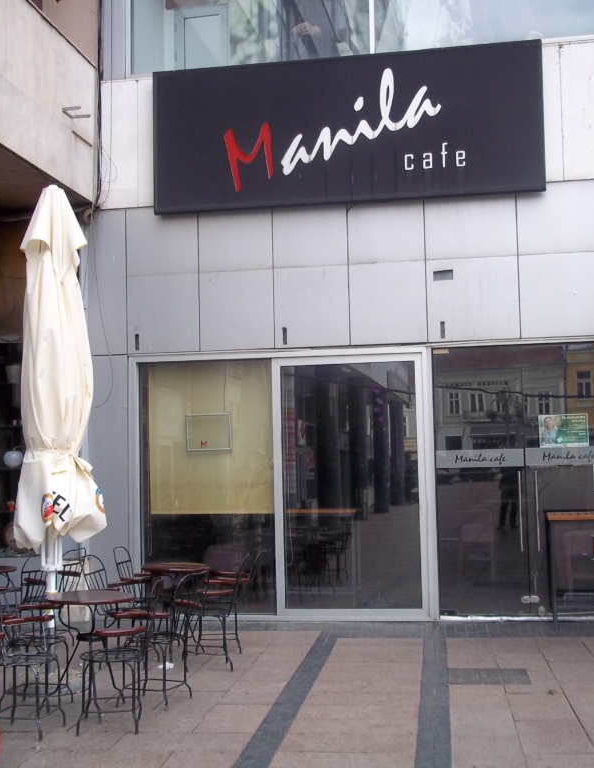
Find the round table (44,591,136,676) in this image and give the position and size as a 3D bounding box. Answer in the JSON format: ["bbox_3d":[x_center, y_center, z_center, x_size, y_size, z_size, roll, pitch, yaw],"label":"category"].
[{"bbox_3d":[-1.367,1.779,7.036,0.595,0.750,0.595,-1,-4,0],"label":"round table"}]

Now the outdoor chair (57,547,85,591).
[{"bbox_3d":[-2.192,1.907,9.514,0.520,0.900,0.560,-3,-4,19],"label":"outdoor chair"}]

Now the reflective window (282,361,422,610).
[{"bbox_3d":[0.558,1.019,10.811,1.584,2.689,0.090,-2,-4,10],"label":"reflective window"}]

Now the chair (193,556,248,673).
[{"bbox_3d":[-0.626,1.799,8.494,0.530,0.885,0.500,-1,-4,2],"label":"chair"}]

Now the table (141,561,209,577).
[{"bbox_3d":[-1.011,1.911,8.894,0.610,0.750,0.610,-2,-4,7],"label":"table"}]

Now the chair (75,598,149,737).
[{"bbox_3d":[-1.106,1.695,6.717,0.520,0.900,0.570,-1,-4,-1],"label":"chair"}]

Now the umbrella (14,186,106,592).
[{"bbox_3d":[-1.819,0.342,8.047,0.700,3.720,0.700,-2,-4,7],"label":"umbrella"}]

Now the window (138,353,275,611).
[{"bbox_3d":[-0.940,1.056,11.082,1.461,2.653,0.090,-2,-4,10],"label":"window"}]

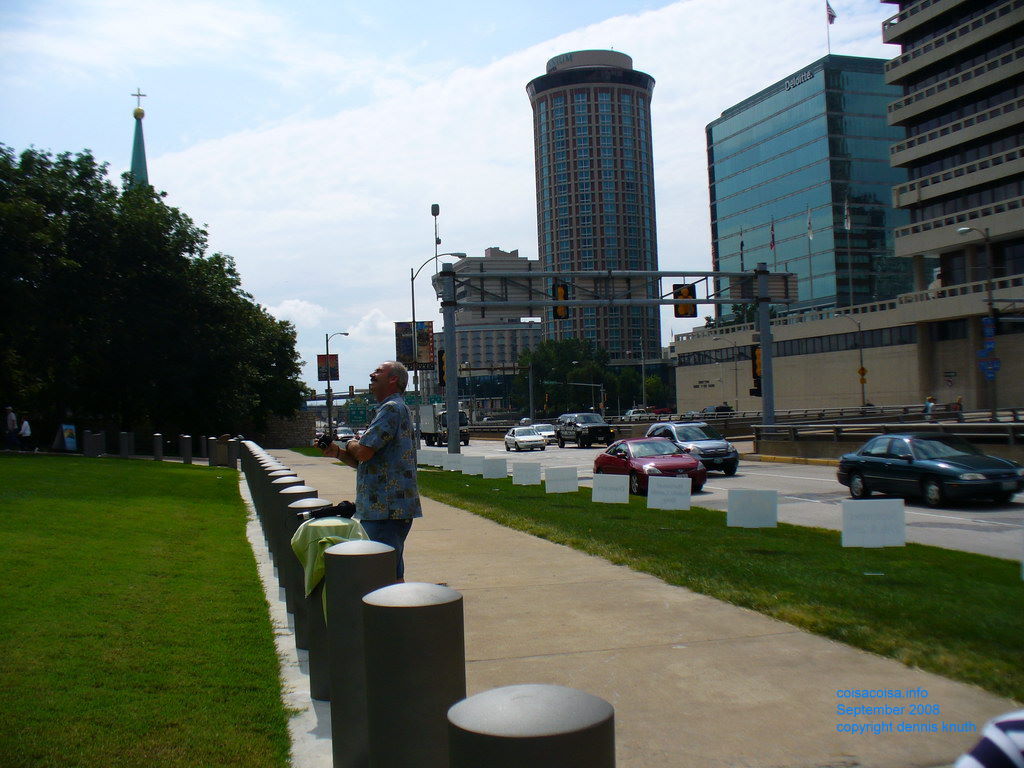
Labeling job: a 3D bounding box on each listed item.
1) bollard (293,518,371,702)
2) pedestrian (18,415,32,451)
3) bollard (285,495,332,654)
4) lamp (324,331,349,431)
[{"bbox_3d":[-0.923,1.182,5.716,0.285,0.965,0.285,-2,-1,-17],"label":"bollard"},{"bbox_3d":[-20.619,2.102,46.483,0.550,1.620,0.500,-3,-1,26],"label":"pedestrian"},{"bbox_3d":[-1.260,1.198,6.879,0.285,0.950,0.285,-2,-1,-14],"label":"bollard"},{"bbox_3d":[-14.757,0.390,94.238,2.000,9.900,0.450,-2,-1,-14],"label":"lamp"}]

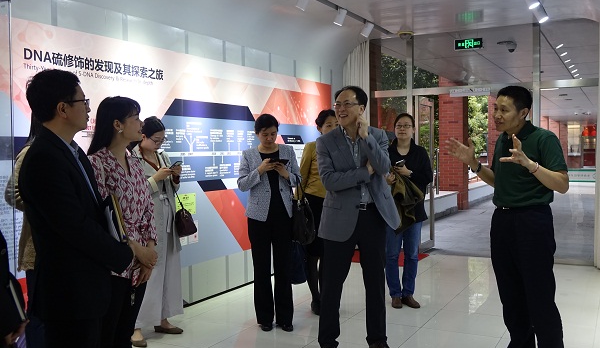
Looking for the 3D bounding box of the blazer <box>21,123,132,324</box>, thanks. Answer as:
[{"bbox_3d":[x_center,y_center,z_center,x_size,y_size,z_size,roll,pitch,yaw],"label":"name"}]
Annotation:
[{"bbox_3d":[-0.905,0.200,2.440,0.440,0.740,0.490,0,2,3],"label":"blazer"}]

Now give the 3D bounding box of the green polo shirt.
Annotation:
[{"bbox_3d":[1.310,-0.055,3.470,0.300,0.535,0.470,-2,2,-23],"label":"green polo shirt"}]

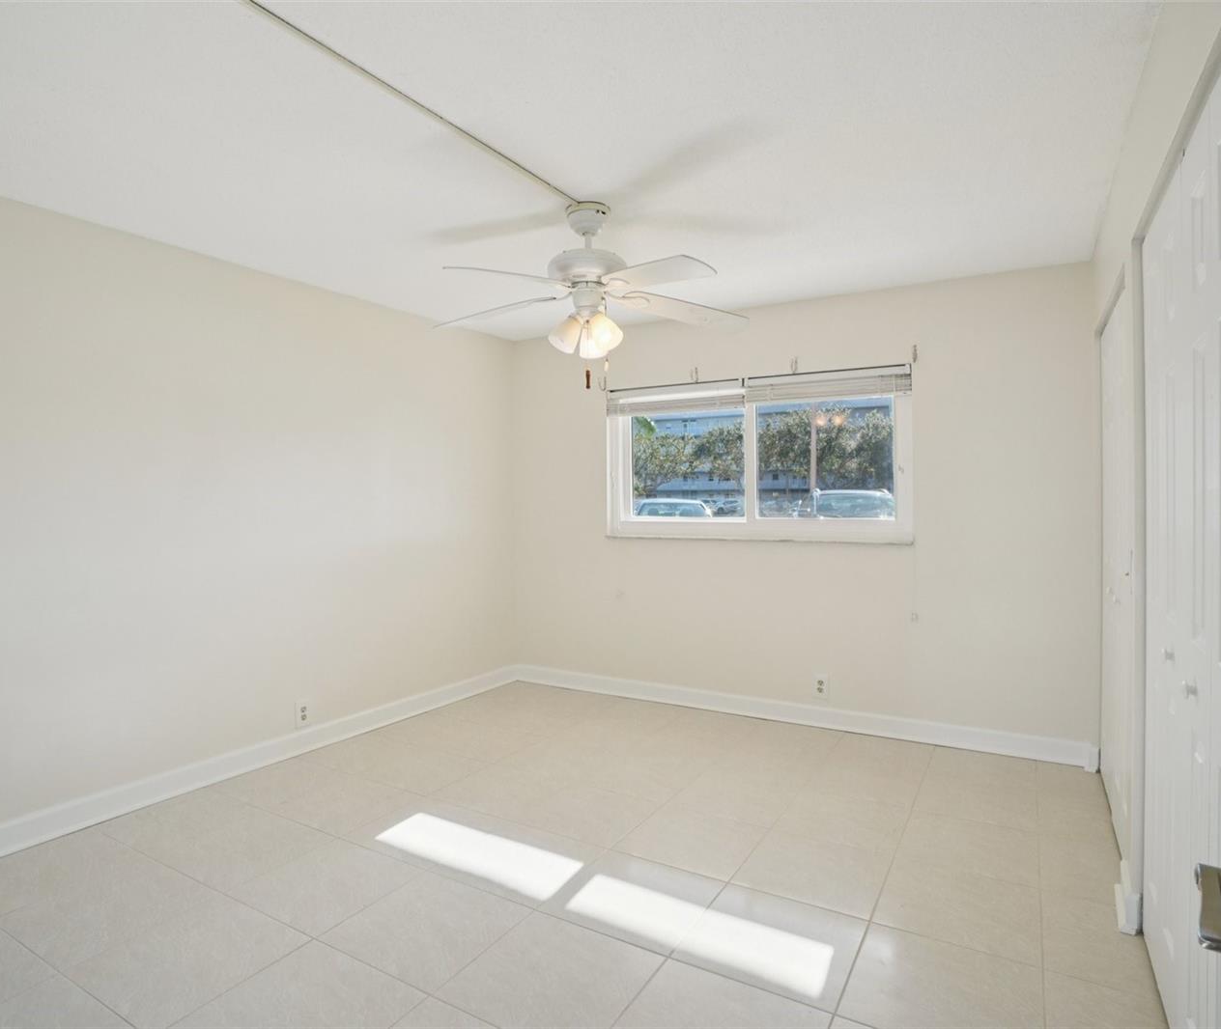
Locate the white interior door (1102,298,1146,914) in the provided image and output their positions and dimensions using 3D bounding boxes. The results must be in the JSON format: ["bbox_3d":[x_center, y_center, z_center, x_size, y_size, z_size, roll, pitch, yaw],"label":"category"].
[{"bbox_3d":[2.002,0.209,2.682,0.045,2.020,1.160,0,1,31],"label":"white interior door"}]

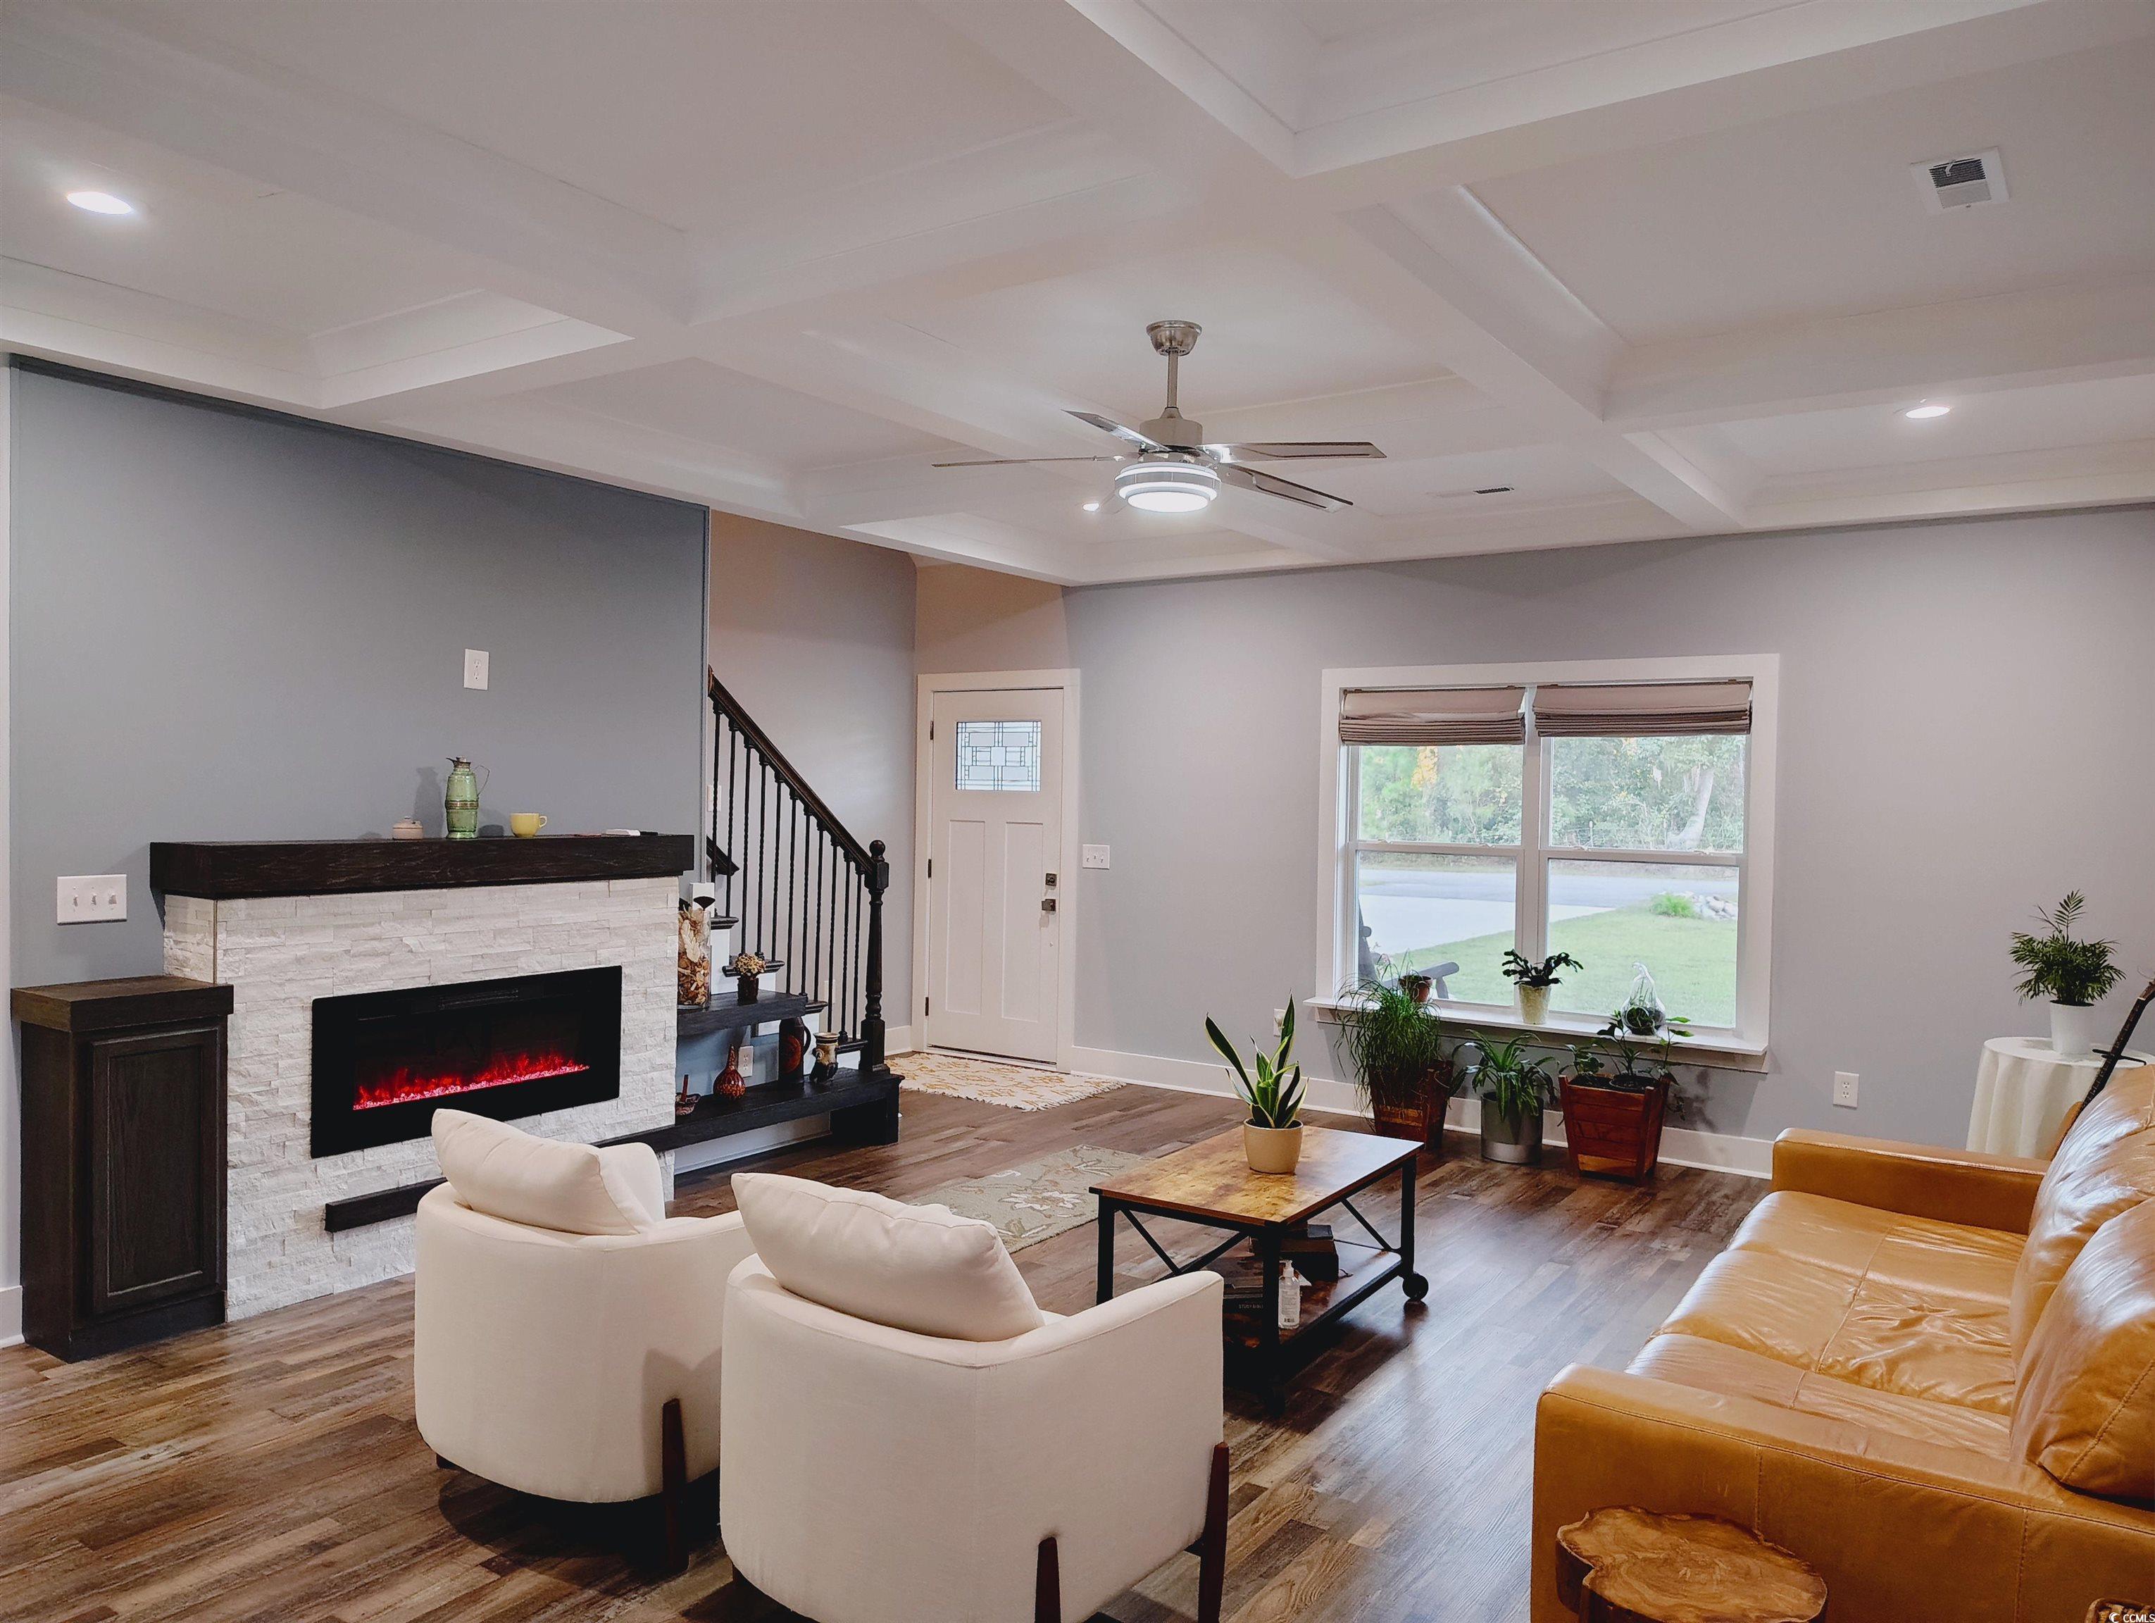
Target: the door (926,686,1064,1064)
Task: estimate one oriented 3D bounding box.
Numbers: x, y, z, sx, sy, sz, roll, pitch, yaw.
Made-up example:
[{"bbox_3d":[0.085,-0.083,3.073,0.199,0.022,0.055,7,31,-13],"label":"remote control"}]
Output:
[{"bbox_3d":[-0.450,0.342,8.370,0.908,2.028,0.045,2,1,34],"label":"door"}]

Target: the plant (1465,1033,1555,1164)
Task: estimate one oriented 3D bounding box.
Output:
[{"bbox_3d":[1.835,1.188,6.279,0.350,0.520,0.340,2,1,35],"label":"plant"}]

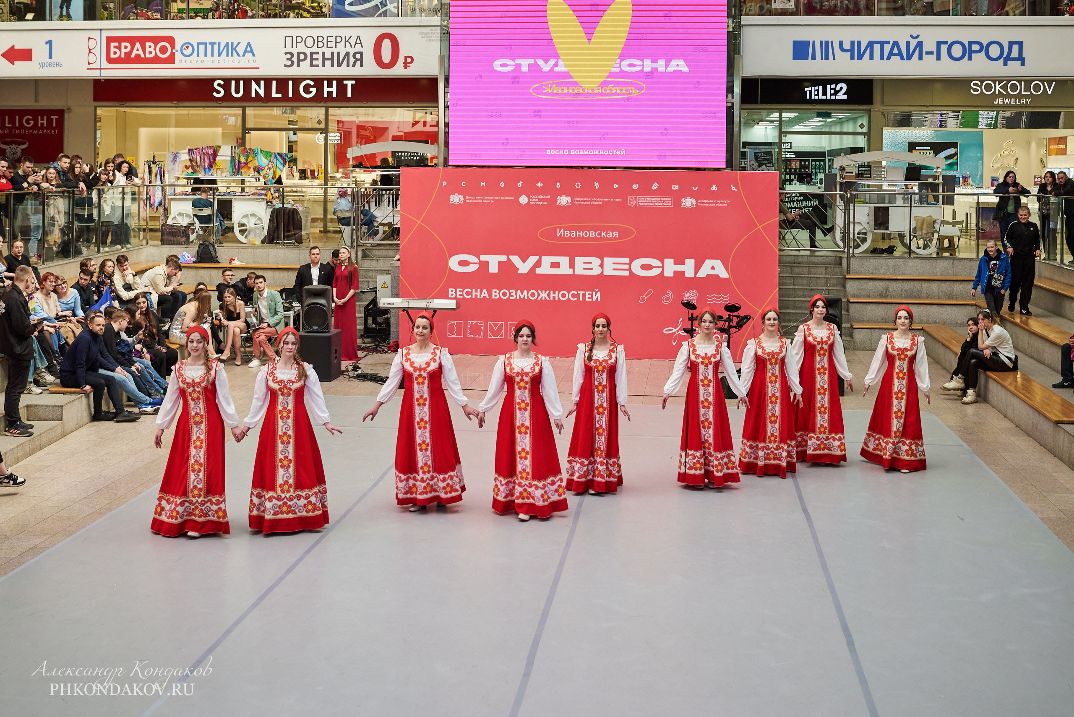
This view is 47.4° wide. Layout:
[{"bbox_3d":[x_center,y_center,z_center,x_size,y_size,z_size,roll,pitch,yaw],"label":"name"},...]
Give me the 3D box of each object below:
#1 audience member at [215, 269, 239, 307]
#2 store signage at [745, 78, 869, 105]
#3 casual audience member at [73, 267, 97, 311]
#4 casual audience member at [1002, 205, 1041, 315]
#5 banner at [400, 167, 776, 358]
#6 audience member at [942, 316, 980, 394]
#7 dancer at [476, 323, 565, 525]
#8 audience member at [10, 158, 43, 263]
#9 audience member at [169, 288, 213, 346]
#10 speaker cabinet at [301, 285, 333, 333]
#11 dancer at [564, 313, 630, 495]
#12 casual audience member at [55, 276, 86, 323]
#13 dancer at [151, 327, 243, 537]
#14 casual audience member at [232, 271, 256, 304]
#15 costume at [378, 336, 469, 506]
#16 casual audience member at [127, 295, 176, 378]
[{"bbox_3d":[-5.353,-0.938,21.212,0.500,1.270,0.720,-2,9,-17],"label":"audience member"},{"bbox_3d":[5.424,-5.417,24.600,2.600,0.580,0.150,2,9,7],"label":"store signage"},{"bbox_3d":[-6.165,-0.655,17.159,0.720,1.220,0.490,7,11,36],"label":"casual audience member"},{"bbox_3d":[7.640,-1.550,19.300,0.506,1.715,0.450,3,7,18],"label":"casual audience member"},{"bbox_3d":[0.782,-1.487,19.446,6.014,2.984,0.100,1,9,7],"label":"banner"},{"bbox_3d":[5.848,-0.048,16.504,0.780,1.040,0.430,-1,9,-5],"label":"audience member"},{"bbox_3d":[-0.122,0.506,10.680,0.800,1.700,0.560,1,9,3],"label":"dancer"},{"bbox_3d":[-8.412,-2.451,20.222,0.500,1.700,0.520,6,10,32],"label":"audience member"},{"bbox_3d":[-5.016,-0.429,17.991,0.760,1.220,0.500,-5,10,-31],"label":"audience member"},{"bbox_3d":[-3.082,-0.694,17.150,0.400,0.665,0.380,1,9,3],"label":"speaker cabinet"},{"bbox_3d":[0.556,0.418,11.370,0.586,1.667,0.500,1,7,3],"label":"dancer"},{"bbox_3d":[-5.912,-0.491,15.836,0.740,1.150,0.500,7,11,37],"label":"casual audience member"},{"bbox_3d":[-2.785,0.586,10.087,0.730,1.700,0.500,-1,9,-6],"label":"dancer"},{"bbox_3d":[-4.998,-0.866,20.827,0.520,1.200,0.750,-4,10,-28],"label":"casual audience member"},{"bbox_3d":[-1.001,0.550,10.830,0.777,1.486,0.540,0,7,-1],"label":"costume"},{"bbox_3d":[-5.136,-0.257,16.493,0.800,1.220,0.550,3,10,18],"label":"casual audience member"}]

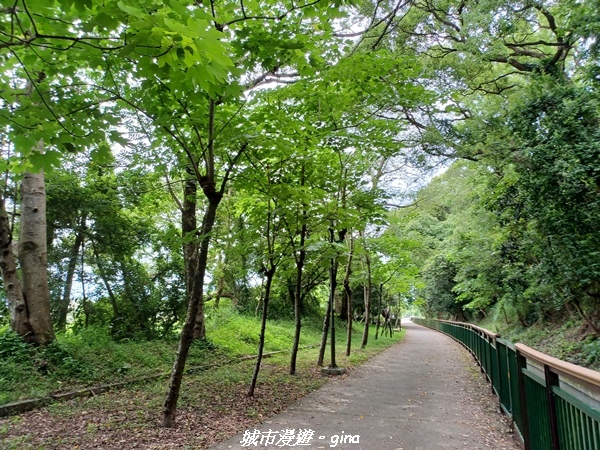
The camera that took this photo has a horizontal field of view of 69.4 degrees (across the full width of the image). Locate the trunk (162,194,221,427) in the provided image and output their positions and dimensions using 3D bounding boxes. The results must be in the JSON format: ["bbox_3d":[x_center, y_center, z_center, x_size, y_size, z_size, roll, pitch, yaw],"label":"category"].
[{"bbox_3d":[-1.587,1.204,6.558,0.240,3.391,0.240,8,-12,2],"label":"trunk"}]

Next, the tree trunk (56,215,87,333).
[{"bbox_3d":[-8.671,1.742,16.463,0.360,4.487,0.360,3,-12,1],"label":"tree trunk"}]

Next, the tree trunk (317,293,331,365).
[{"bbox_3d":[0.758,3.286,13.582,0.145,2.202,0.145,7,-12,2],"label":"tree trunk"}]

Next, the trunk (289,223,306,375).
[{"bbox_3d":[-0.064,1.988,11.965,0.190,4.060,0.190,3,-12,1],"label":"trunk"}]

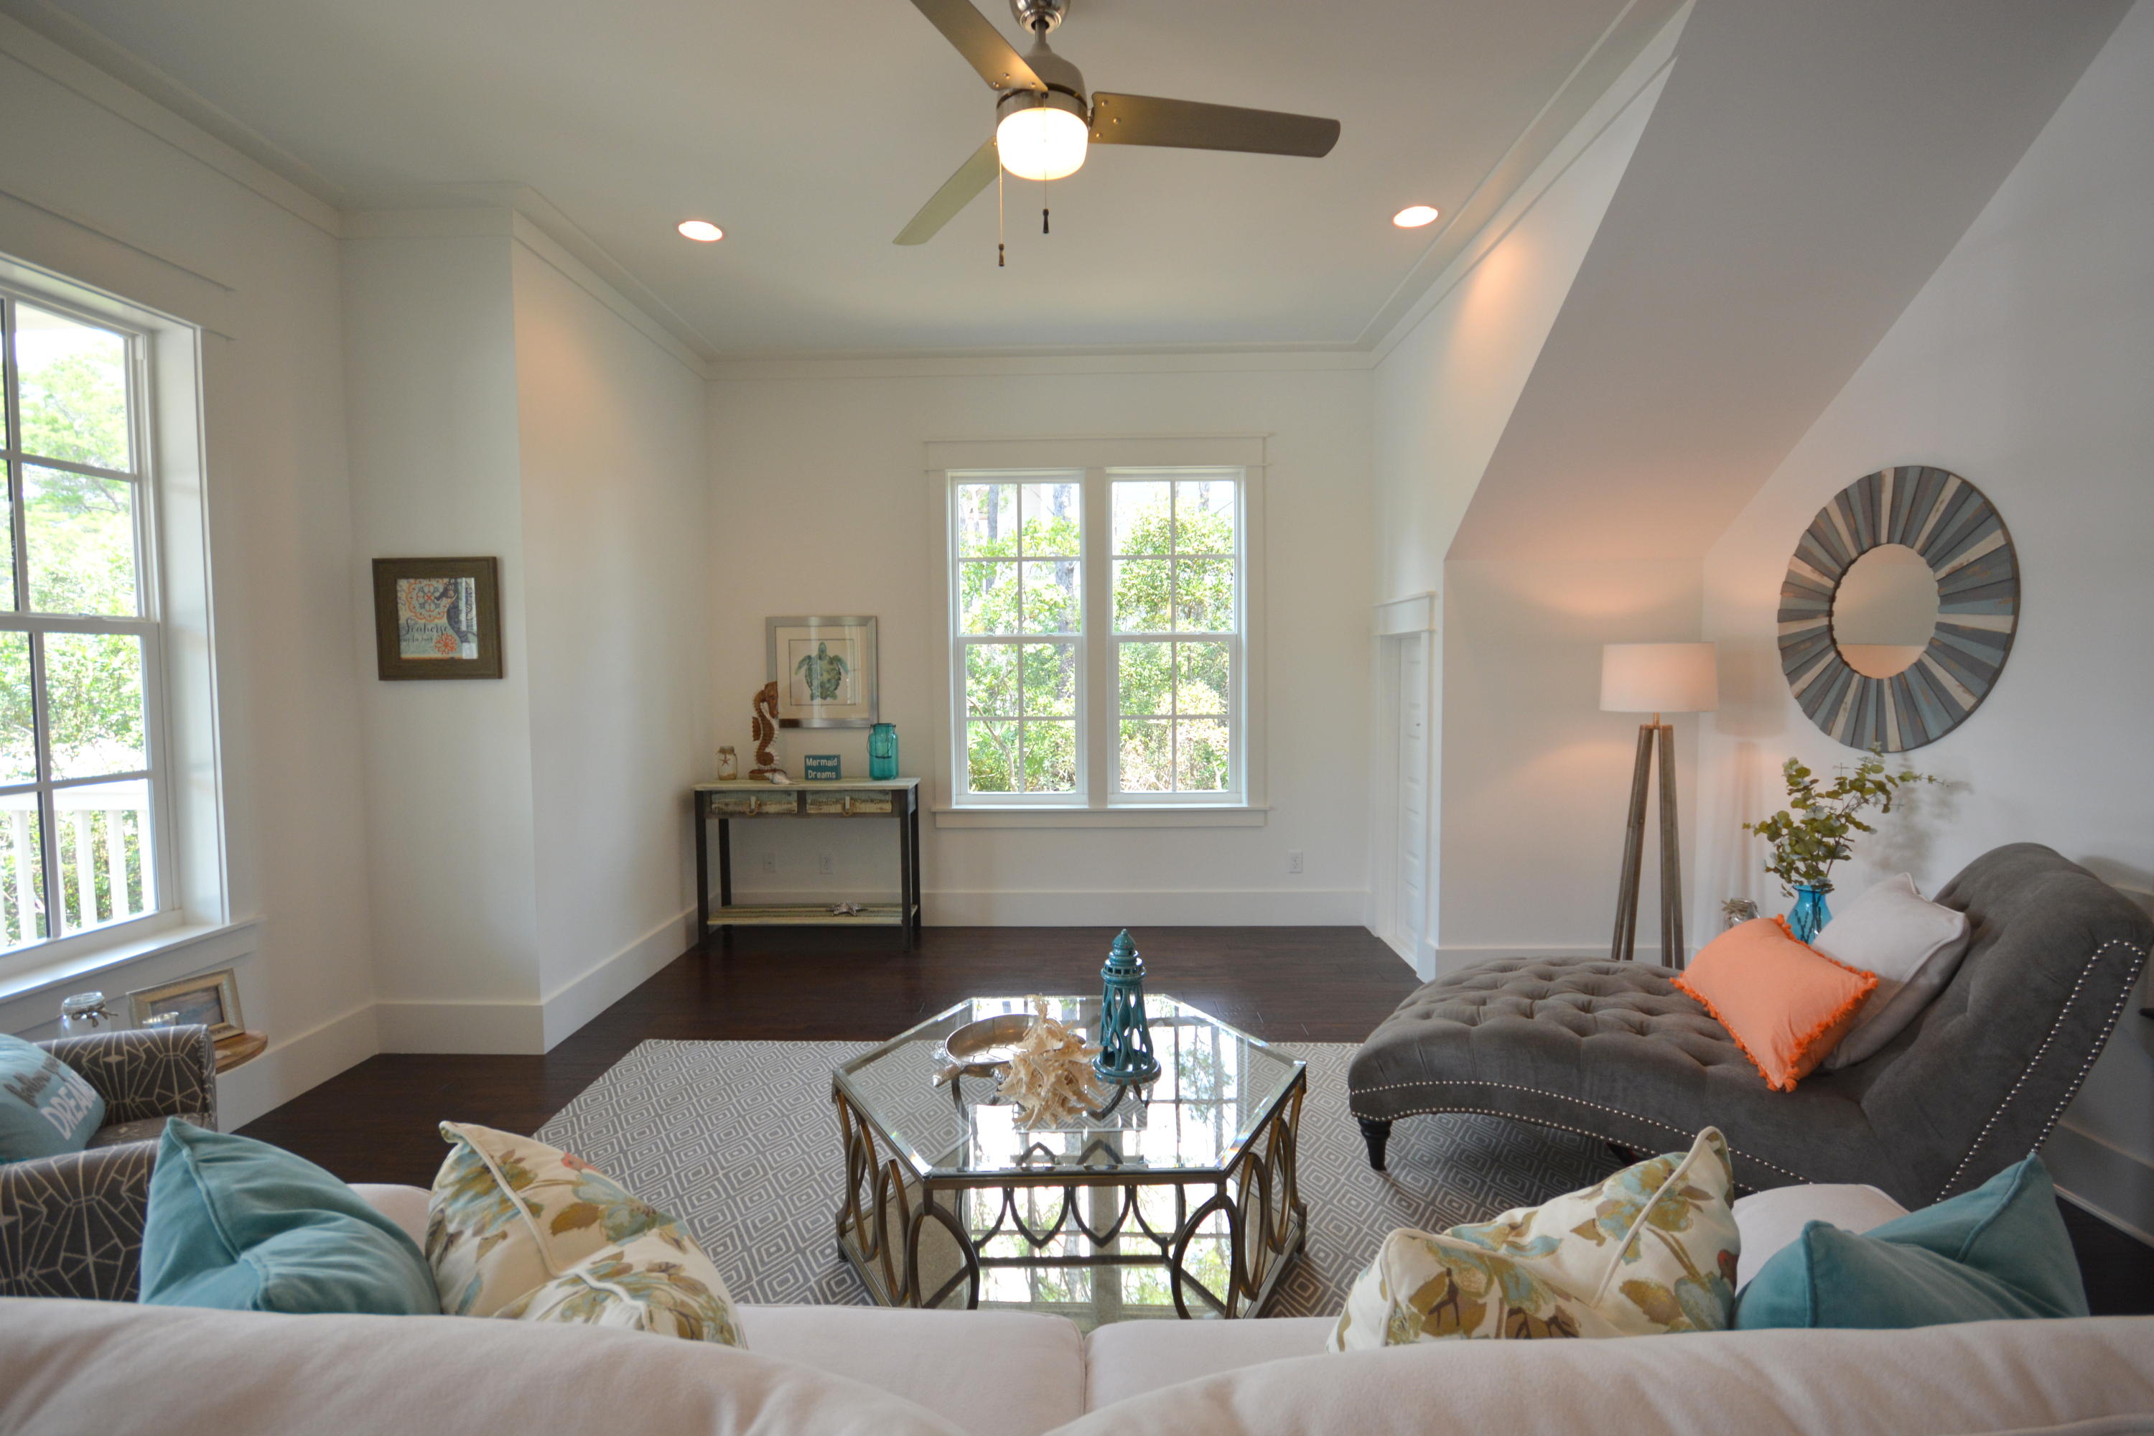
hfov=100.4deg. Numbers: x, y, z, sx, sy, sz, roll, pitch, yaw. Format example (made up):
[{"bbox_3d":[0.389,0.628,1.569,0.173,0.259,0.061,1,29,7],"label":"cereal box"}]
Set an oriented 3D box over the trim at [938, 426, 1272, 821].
[{"bbox_3d":[0.115,-0.424,4.726,1.802,2.048,0.110,0,4,1],"label":"trim"}]

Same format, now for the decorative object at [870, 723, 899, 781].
[{"bbox_3d":[-0.960,0.175,4.492,0.146,0.277,0.146,0,3,1],"label":"decorative object"}]

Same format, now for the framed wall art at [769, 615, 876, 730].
[{"bbox_3d":[-1.351,-0.240,4.753,0.582,0.591,0.030,0,4,1],"label":"framed wall art"}]

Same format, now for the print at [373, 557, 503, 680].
[{"bbox_3d":[-2.165,-0.336,3.060,0.428,0.414,0.030,0,3,1],"label":"print"}]

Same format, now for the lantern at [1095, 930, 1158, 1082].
[{"bbox_3d":[0.111,0.623,1.985,0.152,0.314,0.152,0,3,1],"label":"lantern"}]

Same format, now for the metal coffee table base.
[{"bbox_3d":[-0.009,1.004,2.013,1.048,0.427,0.888,0,3,-1],"label":"metal coffee table base"}]

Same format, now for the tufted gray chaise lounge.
[{"bbox_3d":[1.603,0.796,2.423,1.573,0.937,0.672,1,4,26],"label":"tufted gray chaise lounge"}]

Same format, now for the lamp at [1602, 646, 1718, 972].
[{"bbox_3d":[2.197,0.454,3.421,0.443,1.480,0.443,0,4,1],"label":"lamp"}]

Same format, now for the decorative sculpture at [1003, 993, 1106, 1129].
[{"bbox_3d":[-0.054,0.731,1.977,0.234,0.216,0.229,0,4,1],"label":"decorative sculpture"}]

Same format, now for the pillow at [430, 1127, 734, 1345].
[{"bbox_3d":[-0.520,0.694,1.009,0.460,0.450,0.190,2,27,36],"label":"pillow"}]

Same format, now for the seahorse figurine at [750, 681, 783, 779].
[{"bbox_3d":[-1.573,0.069,4.569,0.177,0.507,0.100,0,4,1],"label":"seahorse figurine"}]

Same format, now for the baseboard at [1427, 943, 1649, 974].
[{"bbox_3d":[2.003,1.036,3.697,1.044,0.189,0.020,0,3,1],"label":"baseboard"}]

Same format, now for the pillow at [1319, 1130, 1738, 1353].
[{"bbox_3d":[0.491,0.685,1.043,0.460,0.450,0.190,-2,26,-20],"label":"pillow"}]

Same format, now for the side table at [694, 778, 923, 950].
[{"bbox_3d":[-1.326,0.733,4.547,1.060,0.824,0.410,0,4,1],"label":"side table"}]

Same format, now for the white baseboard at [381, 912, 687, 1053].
[{"bbox_3d":[-2.137,1.051,3.872,0.605,0.189,1.510,0,3,1],"label":"white baseboard"}]

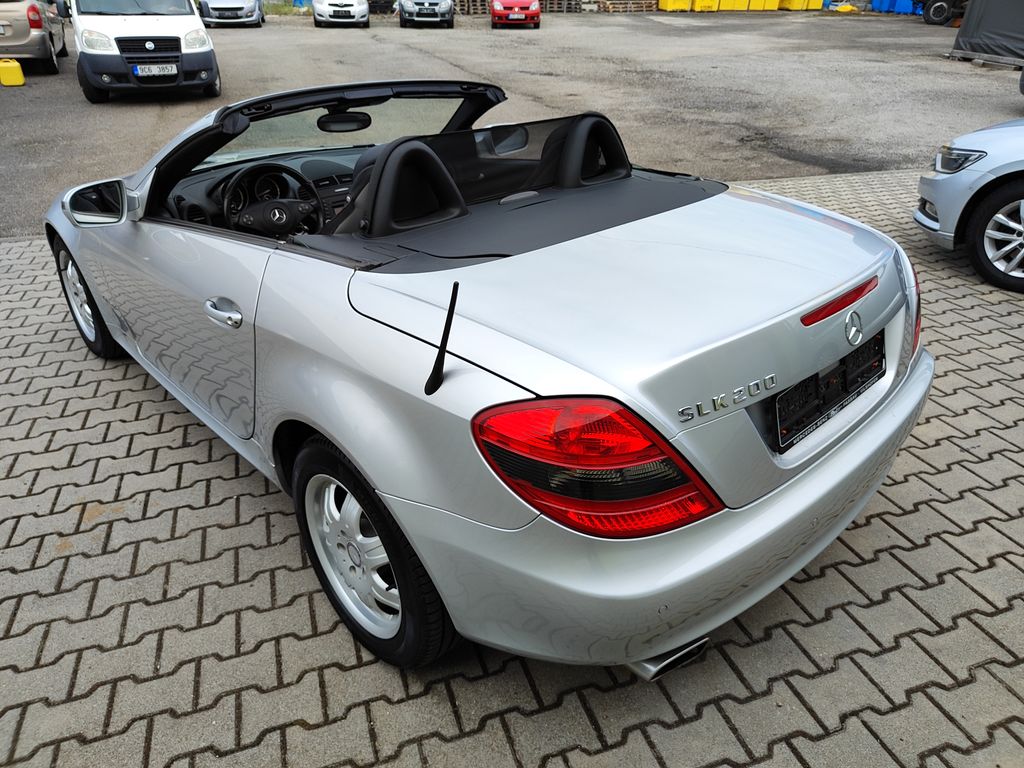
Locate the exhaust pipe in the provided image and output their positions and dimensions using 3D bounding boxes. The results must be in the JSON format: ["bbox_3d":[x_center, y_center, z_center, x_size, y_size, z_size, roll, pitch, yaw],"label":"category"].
[{"bbox_3d":[0.347,0.589,1.516,0.170,0.075,0.130,-23,36,-37],"label":"exhaust pipe"}]

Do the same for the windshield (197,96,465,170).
[{"bbox_3d":[-0.774,-1.008,2.821,1.340,0.160,0.800,-23,7,-37],"label":"windshield"}]

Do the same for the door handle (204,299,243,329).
[{"bbox_3d":[-0.750,-0.179,1.765,0.050,0.055,0.220,-23,36,-37],"label":"door handle"}]

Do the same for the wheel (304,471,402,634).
[{"bbox_3d":[-0.345,0.408,1.752,0.170,0.440,0.440,-23,36,-37],"label":"wheel"}]

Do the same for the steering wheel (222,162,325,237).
[{"bbox_3d":[-0.896,-0.643,2.575,0.375,0.375,0.110,-23,13,-37],"label":"steering wheel"}]

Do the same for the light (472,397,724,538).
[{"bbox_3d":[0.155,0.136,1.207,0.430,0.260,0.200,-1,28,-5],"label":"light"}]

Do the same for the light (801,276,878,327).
[{"bbox_3d":[0.703,-0.179,1.448,0.360,0.033,0.040,-23,36,-37],"label":"light"}]

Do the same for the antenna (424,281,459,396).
[{"bbox_3d":[-0.118,-0.073,1.209,0.025,0.255,0.045,-23,54,-37],"label":"antenna"}]

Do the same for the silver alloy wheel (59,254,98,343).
[{"bbox_3d":[-2.008,-0.439,3.308,0.170,0.440,0.440,-23,36,-37],"label":"silver alloy wheel"}]

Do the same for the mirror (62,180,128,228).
[{"bbox_3d":[-1.491,-0.649,2.427,0.205,0.160,0.120,-23,36,-37],"label":"mirror"}]

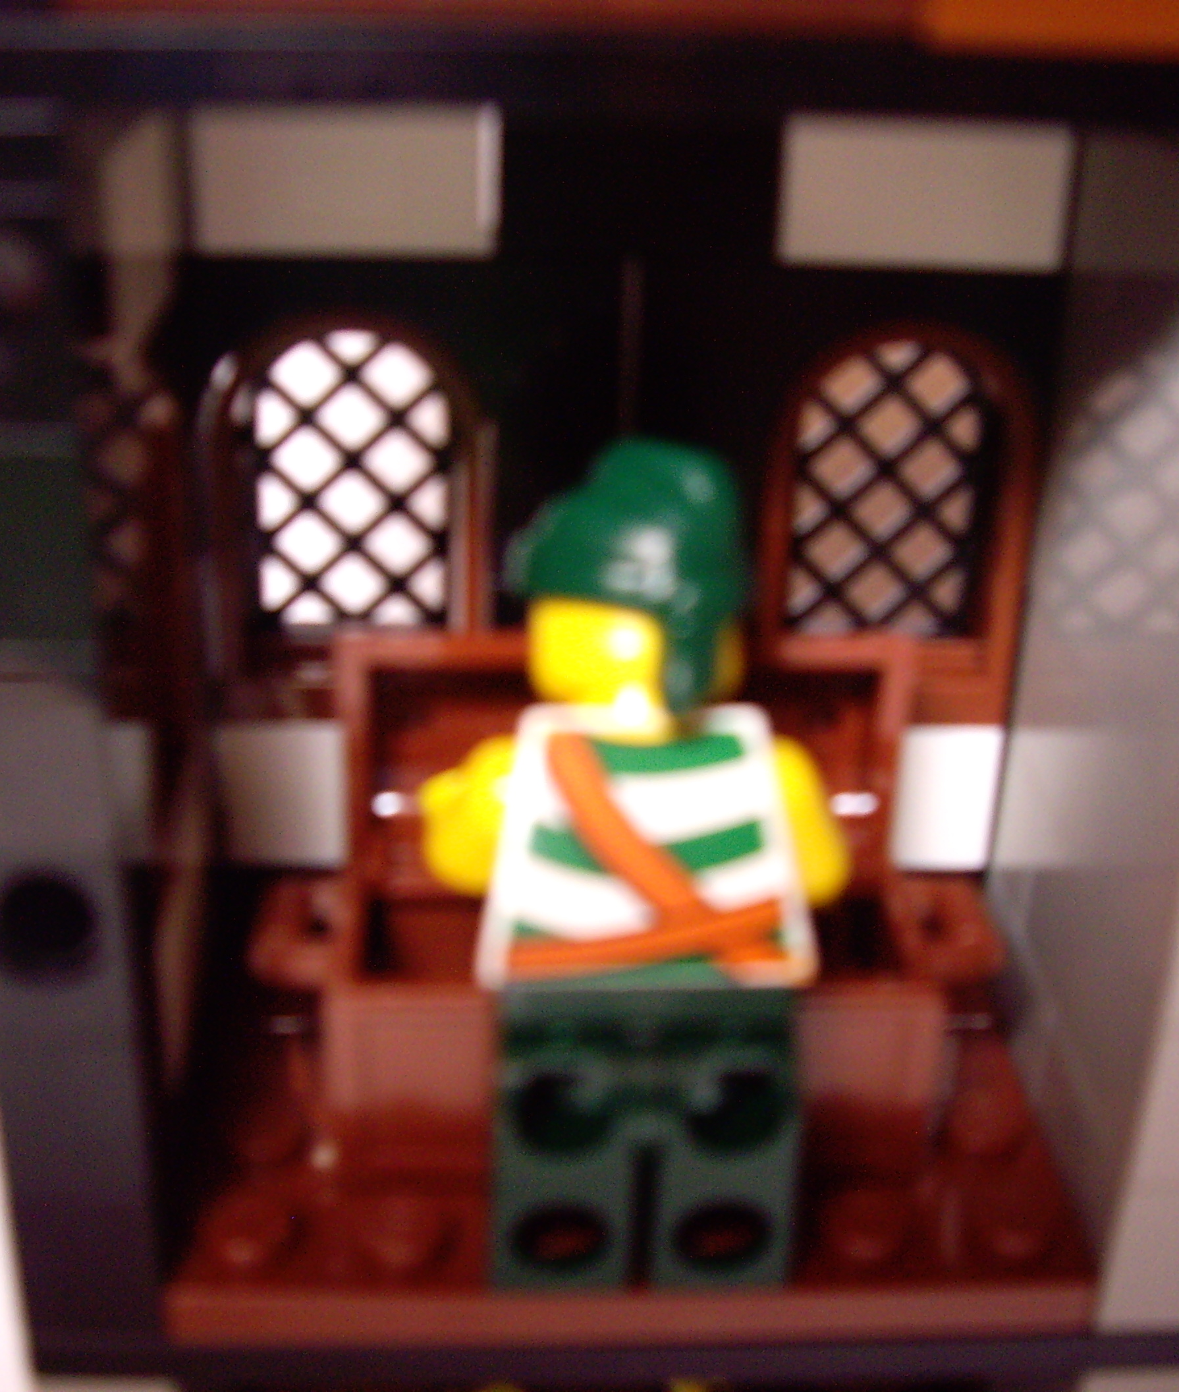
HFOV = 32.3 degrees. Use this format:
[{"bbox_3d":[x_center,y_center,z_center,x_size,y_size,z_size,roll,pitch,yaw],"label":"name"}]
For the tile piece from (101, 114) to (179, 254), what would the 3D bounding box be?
[{"bbox_3d":[-0.022,-0.024,0.100,0.004,0.009,0.013,0,22,-3],"label":"tile piece"}]

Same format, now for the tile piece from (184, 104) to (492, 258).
[{"bbox_3d":[-0.014,-0.029,0.113,0.016,0.009,0.006,0,22,-3],"label":"tile piece"}]

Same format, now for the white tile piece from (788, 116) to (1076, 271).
[{"bbox_3d":[0.018,-0.030,0.115,0.016,0.010,0.008,0,26,-4],"label":"white tile piece"}]

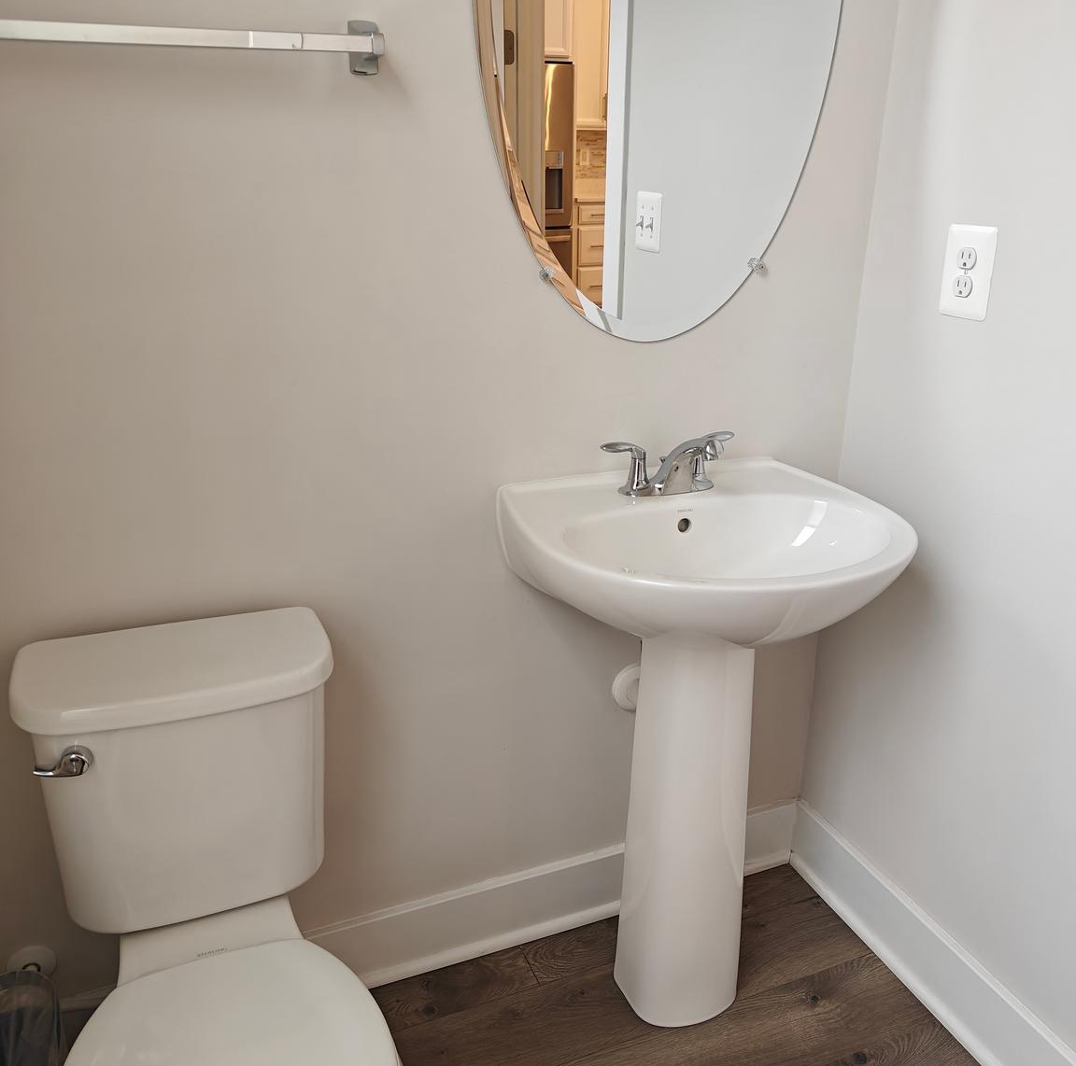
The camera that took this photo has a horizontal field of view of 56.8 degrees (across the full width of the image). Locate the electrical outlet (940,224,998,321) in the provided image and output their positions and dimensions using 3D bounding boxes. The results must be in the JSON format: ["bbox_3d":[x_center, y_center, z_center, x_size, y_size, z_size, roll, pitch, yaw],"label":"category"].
[{"bbox_3d":[0.606,-0.371,1.409,0.008,0.125,0.082,-8,23,-21],"label":"electrical outlet"}]

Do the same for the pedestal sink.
[{"bbox_3d":[0.252,0.382,1.536,0.535,0.865,0.458,-8,23,-21],"label":"pedestal sink"}]

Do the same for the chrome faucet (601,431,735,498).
[{"bbox_3d":[0.220,-0.098,1.455,0.230,0.108,0.170,-8,23,-21],"label":"chrome faucet"}]

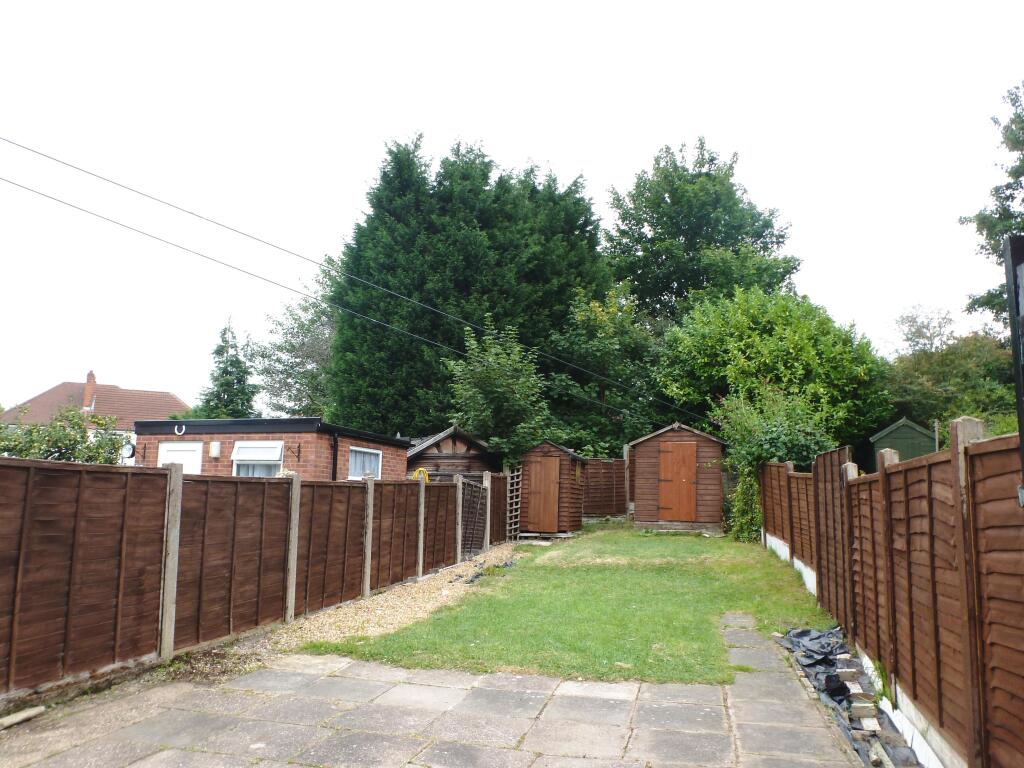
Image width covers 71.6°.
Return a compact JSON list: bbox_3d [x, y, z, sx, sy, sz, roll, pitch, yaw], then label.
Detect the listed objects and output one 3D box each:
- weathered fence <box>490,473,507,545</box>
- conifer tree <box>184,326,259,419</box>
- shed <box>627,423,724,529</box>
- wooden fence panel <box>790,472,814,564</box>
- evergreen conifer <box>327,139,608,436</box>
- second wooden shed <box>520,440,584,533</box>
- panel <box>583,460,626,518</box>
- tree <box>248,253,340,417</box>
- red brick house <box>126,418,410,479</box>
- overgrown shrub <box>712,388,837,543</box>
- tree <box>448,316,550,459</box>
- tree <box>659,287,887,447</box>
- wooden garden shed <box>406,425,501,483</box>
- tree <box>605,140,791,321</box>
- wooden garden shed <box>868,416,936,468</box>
[{"bbox_3d":[-0.310,2.835,16.124,0.060,1.560,1.830,-1,-7,14],"label":"weathered fence"},{"bbox_3d":[-11.581,1.253,28.041,3.000,7.500,3.000,1,-7,0],"label":"conifer tree"},{"bbox_3d":[3.822,2.109,16.329,2.030,2.250,2.400,-1,-7,13],"label":"shed"},{"bbox_3d":[4.025,1.852,9.828,0.060,1.240,1.830,-1,-7,13],"label":"wooden fence panel"},{"bbox_3d":[-1.724,-2.288,25.467,9.600,13.718,7.500,1,-7,0],"label":"evergreen conifer"},{"bbox_3d":[1.025,2.570,17.818,1.320,2.212,1.950,-1,-7,14],"label":"second wooden shed"},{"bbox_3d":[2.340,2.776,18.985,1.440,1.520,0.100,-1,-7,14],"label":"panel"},{"bbox_3d":[-9.481,-0.153,30.232,5.200,10.872,5.000,1,-7,0],"label":"tree"},{"bbox_3d":[-4.385,1.977,13.367,3.660,2.400,3.360,-1,-7,16],"label":"red brick house"},{"bbox_3d":[5.340,1.624,14.500,2.300,3.050,2.100,-1,-7,15],"label":"overgrown shrub"},{"bbox_3d":[-0.444,0.990,19.827,3.000,5.862,2.900,1,-7,0],"label":"tree"},{"bbox_3d":[7.923,0.491,21.108,6.900,6.949,5.500,1,-7,0],"label":"tree"},{"bbox_3d":[-1.285,2.400,18.390,2.550,2.500,2.500,0,-7,5],"label":"wooden garden shed"},{"bbox_3d":[7.121,-2.706,26.228,7.800,13.200,7.500,-1,-7,15],"label":"tree"},{"bbox_3d":[9.682,1.911,17.586,1.680,2.050,2.000,-2,-7,24],"label":"wooden garden shed"}]

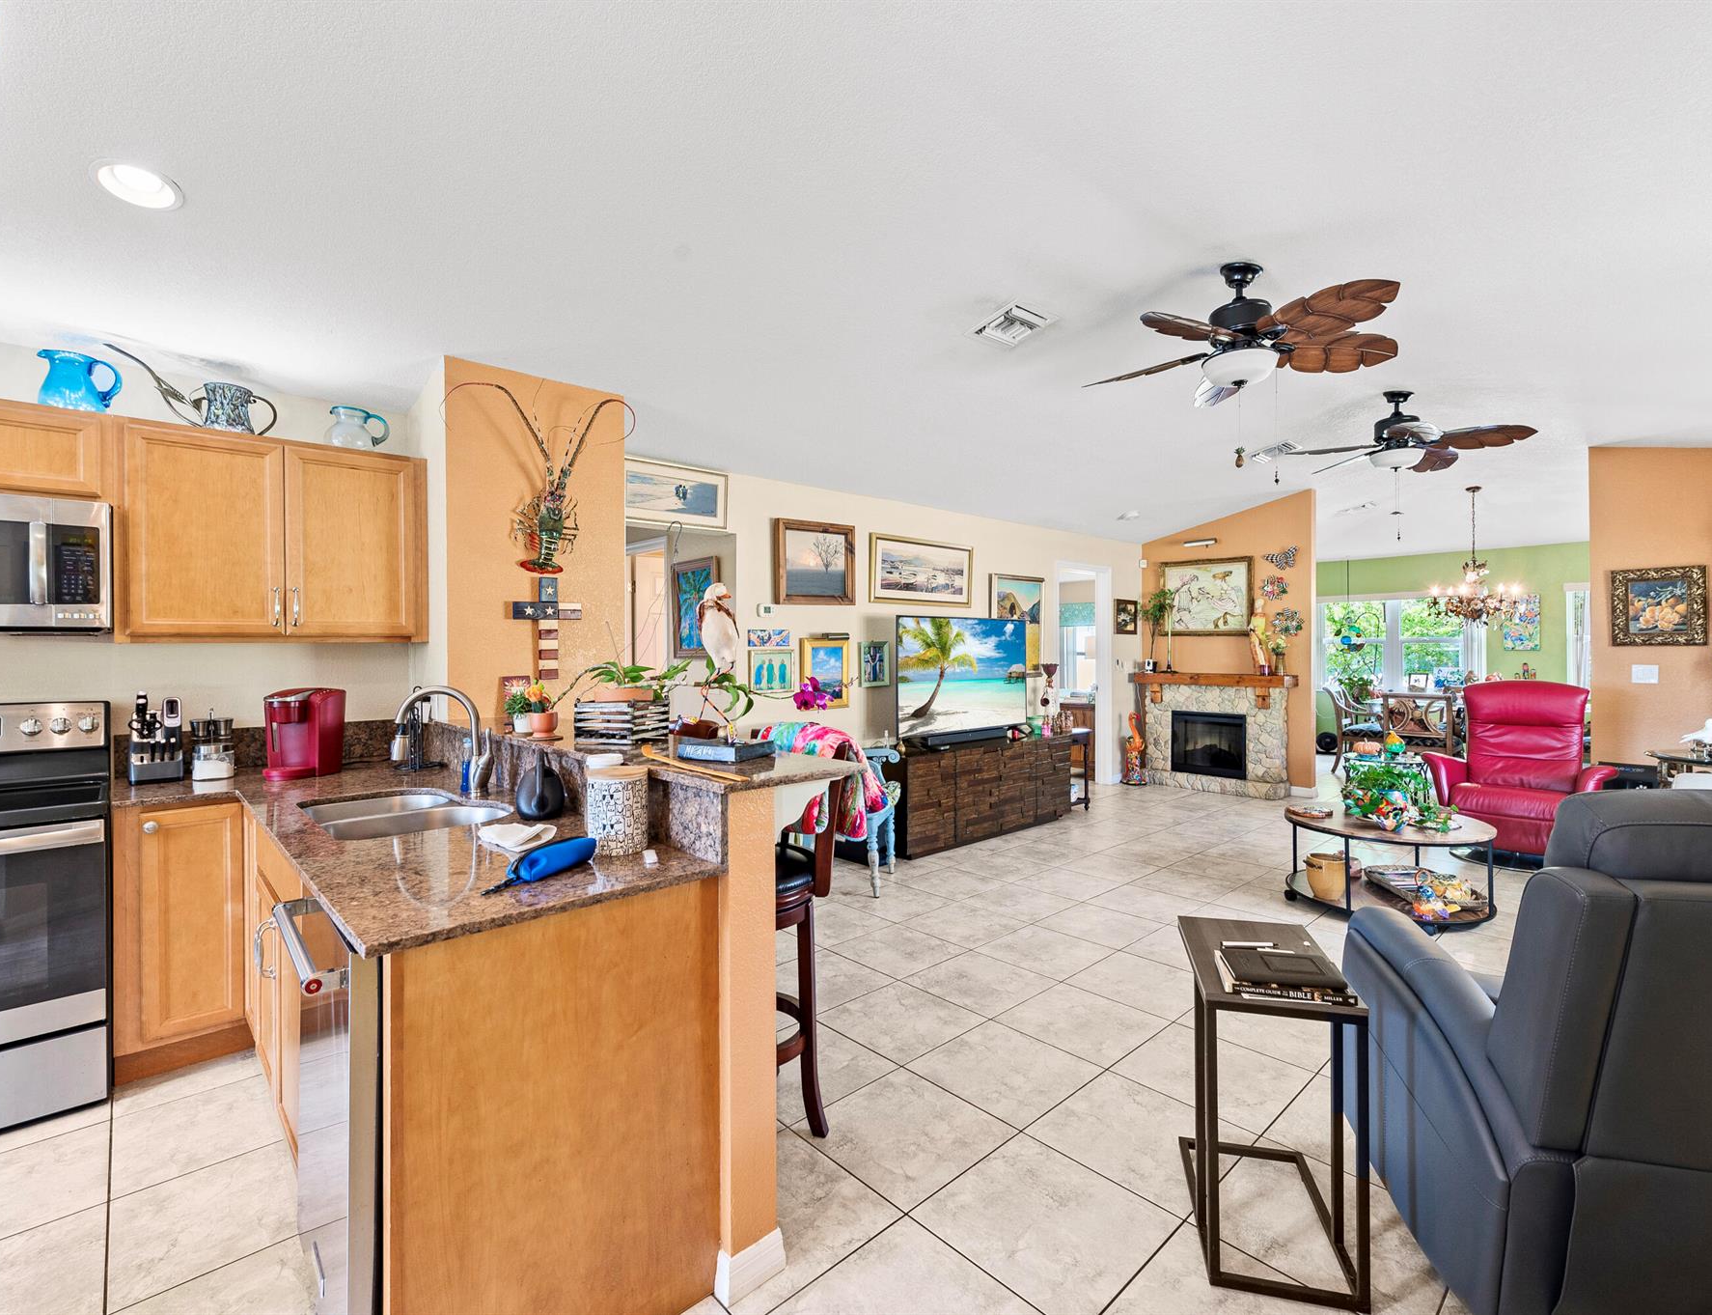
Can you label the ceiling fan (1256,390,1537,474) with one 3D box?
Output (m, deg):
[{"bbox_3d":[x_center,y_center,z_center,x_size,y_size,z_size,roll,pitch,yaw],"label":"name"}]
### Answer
[{"bbox_3d":[3.332,-1.391,4.736,1.280,0.485,1.280,-1,0,-43],"label":"ceiling fan"}]

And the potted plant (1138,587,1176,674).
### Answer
[{"bbox_3d":[3.009,-0.282,7.711,0.310,0.885,0.310,-1,0,-43],"label":"potted plant"}]

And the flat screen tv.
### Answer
[{"bbox_3d":[0.875,0.136,5.943,1.560,0.880,0.080,-1,0,-43],"label":"flat screen tv"}]

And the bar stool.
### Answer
[{"bbox_3d":[-0.329,0.765,2.172,0.490,1.090,0.460,-1,0,-42],"label":"bar stool"}]

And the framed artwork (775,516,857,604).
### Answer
[{"bbox_3d":[-0.260,-0.613,5.079,0.643,0.540,0.060,-1,0,-42],"label":"framed artwork"}]

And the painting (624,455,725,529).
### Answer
[{"bbox_3d":[-1.044,-0.920,4.386,0.715,0.360,0.030,-1,0,-42],"label":"painting"}]

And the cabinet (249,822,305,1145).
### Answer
[{"bbox_3d":[-1.353,0.842,2.279,0.610,0.800,1.040,-1,0,-42],"label":"cabinet"}]

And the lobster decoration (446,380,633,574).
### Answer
[{"bbox_3d":[-1.336,-0.771,3.319,0.800,0.825,0.170,-1,0,-43],"label":"lobster decoration"}]

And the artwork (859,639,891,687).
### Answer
[{"bbox_3d":[0.154,0.057,5.457,0.295,0.330,0.030,-1,0,-43],"label":"artwork"}]

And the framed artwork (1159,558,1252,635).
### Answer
[{"bbox_3d":[3.506,-0.595,7.740,0.050,0.755,0.930,-1,0,-43],"label":"framed artwork"}]

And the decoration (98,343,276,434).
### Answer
[{"bbox_3d":[-2.428,-0.949,2.825,0.480,0.275,0.160,-1,0,-43],"label":"decoration"}]

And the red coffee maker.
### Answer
[{"bbox_3d":[-2.035,0.281,2.830,0.195,0.310,0.270,-1,0,-9],"label":"red coffee maker"}]

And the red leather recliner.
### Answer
[{"bbox_3d":[4.083,0.737,4.784,0.860,1.120,0.880,-1,0,-38],"label":"red leather recliner"}]

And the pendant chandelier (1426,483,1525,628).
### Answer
[{"bbox_3d":[5.667,-0.926,7.053,0.690,1.280,0.690,-1,0,-42],"label":"pendant chandelier"}]

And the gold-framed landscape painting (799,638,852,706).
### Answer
[{"bbox_3d":[-0.202,0.111,5.133,0.387,0.463,0.050,-1,0,-42],"label":"gold-framed landscape painting"}]

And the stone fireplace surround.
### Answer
[{"bbox_3d":[3.465,0.723,7.514,0.430,1.110,1.440,-1,0,-43],"label":"stone fireplace surround"}]

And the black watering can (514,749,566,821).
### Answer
[{"bbox_3d":[-0.851,0.338,2.068,0.120,0.188,0.185,0,0,-22],"label":"black watering can"}]

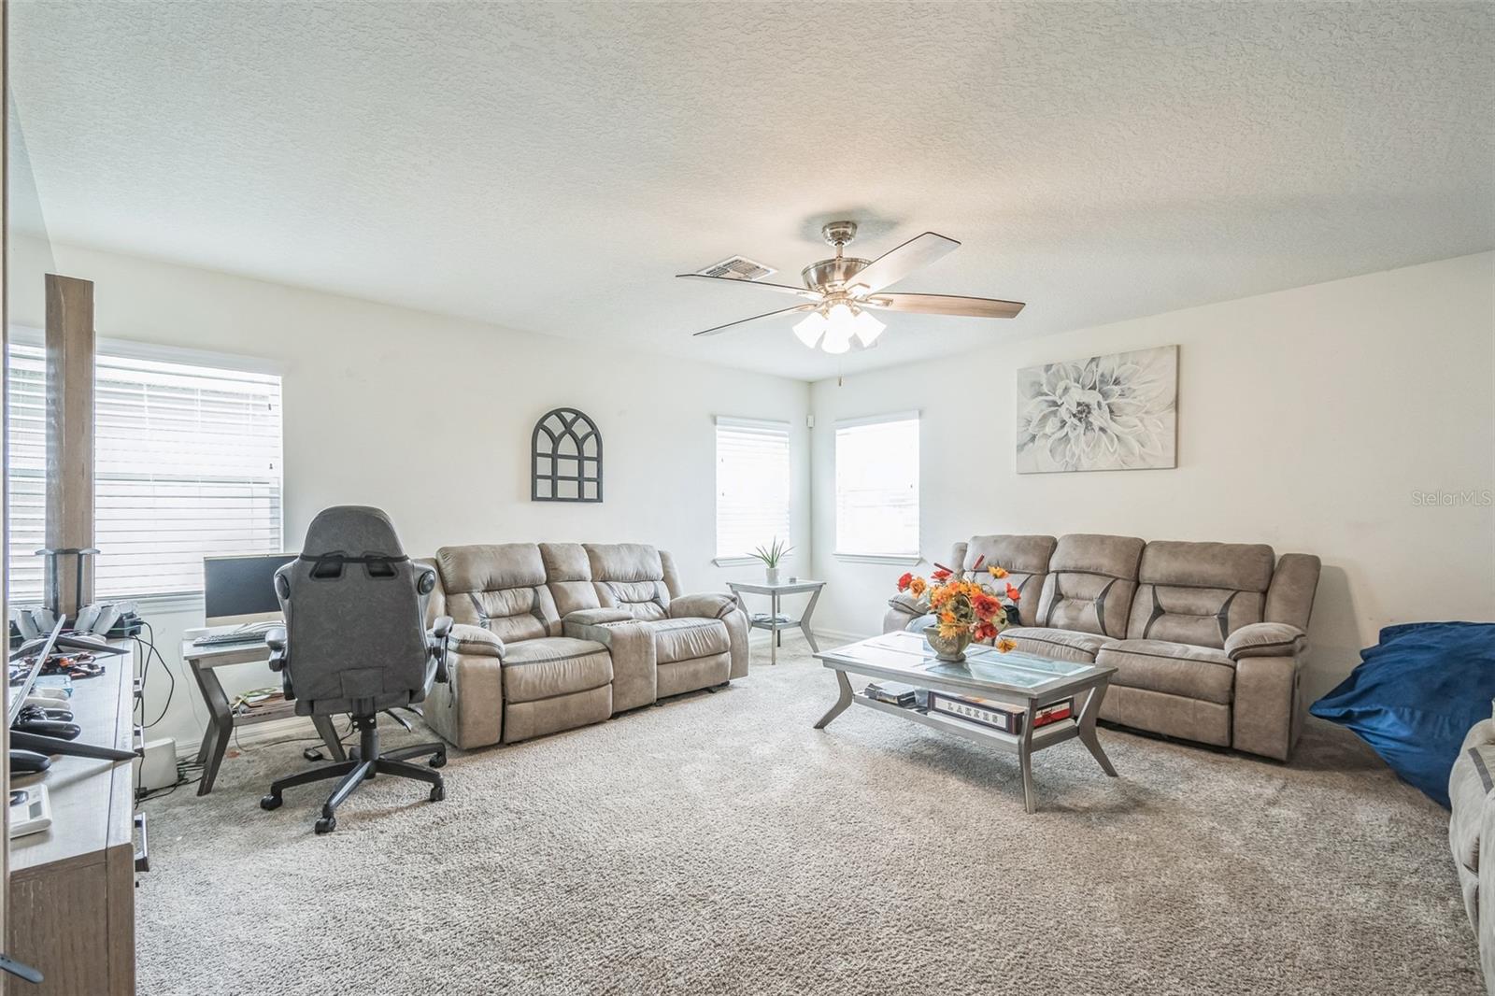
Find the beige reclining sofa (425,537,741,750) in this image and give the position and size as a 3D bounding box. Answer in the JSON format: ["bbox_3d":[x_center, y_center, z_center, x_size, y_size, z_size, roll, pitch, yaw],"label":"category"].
[{"bbox_3d":[-1.001,0.792,4.059,1.940,1.000,0.940,1,-1,-43],"label":"beige reclining sofa"}]

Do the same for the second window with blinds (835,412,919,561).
[{"bbox_3d":[1.124,-0.093,5.466,0.840,1.250,0.100,-1,-1,45],"label":"second window with blinds"}]

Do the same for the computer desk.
[{"bbox_3d":[-2.318,0.996,3.035,0.645,0.639,0.503,0,0,-42],"label":"computer desk"}]

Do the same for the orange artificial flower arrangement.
[{"bbox_3d":[1.066,0.528,3.130,0.520,0.470,0.500,-1,-1,45],"label":"orange artificial flower arrangement"}]

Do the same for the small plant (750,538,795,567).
[{"bbox_3d":[0.208,0.438,5.030,0.290,0.250,0.290,1,-1,-41],"label":"small plant"}]

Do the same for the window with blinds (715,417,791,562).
[{"bbox_3d":[0.073,-0.085,5.552,0.922,1.213,0.103,0,0,-42],"label":"window with blinds"}]

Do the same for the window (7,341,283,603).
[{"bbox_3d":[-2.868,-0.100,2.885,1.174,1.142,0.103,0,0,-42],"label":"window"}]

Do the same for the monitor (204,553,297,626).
[{"bbox_3d":[-2.351,0.467,3.097,0.535,0.381,0.168,0,0,-42],"label":"monitor"}]

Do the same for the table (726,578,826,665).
[{"bbox_3d":[0.240,1.007,5.150,0.570,0.610,0.570,1,-1,-41],"label":"table"}]

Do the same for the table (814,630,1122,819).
[{"bbox_3d":[1.080,1.072,3.225,0.722,0.464,1.226,0,0,-42],"label":"table"}]

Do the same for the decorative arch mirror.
[{"bbox_3d":[-1.248,-0.303,4.384,0.520,0.660,0.030,1,-1,-41],"label":"decorative arch mirror"}]

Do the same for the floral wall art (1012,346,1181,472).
[{"bbox_3d":[2.350,-0.571,4.281,0.985,0.775,0.040,-1,-1,45],"label":"floral wall art"}]

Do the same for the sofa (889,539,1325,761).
[{"bbox_3d":[2.017,0.773,3.938,0.826,1.064,2.258,0,0,-42],"label":"sofa"}]

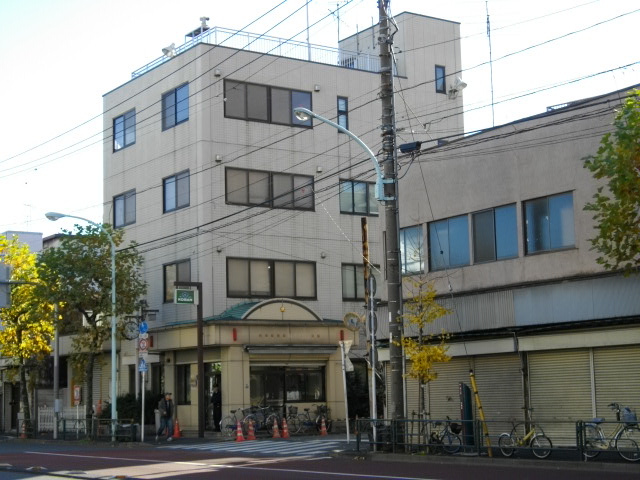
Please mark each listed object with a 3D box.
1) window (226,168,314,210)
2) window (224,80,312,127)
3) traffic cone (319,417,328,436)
[{"bbox_3d":[-1.944,-1.970,45.303,4.130,1.470,0.150,4,-9,-34],"label":"window"},{"bbox_3d":[-2.037,-5.400,45.686,4.162,1.553,0.150,4,-10,-34],"label":"window"},{"bbox_3d":[0.126,6.719,41.300,0.340,0.720,0.340,4,-10,-34],"label":"traffic cone"}]

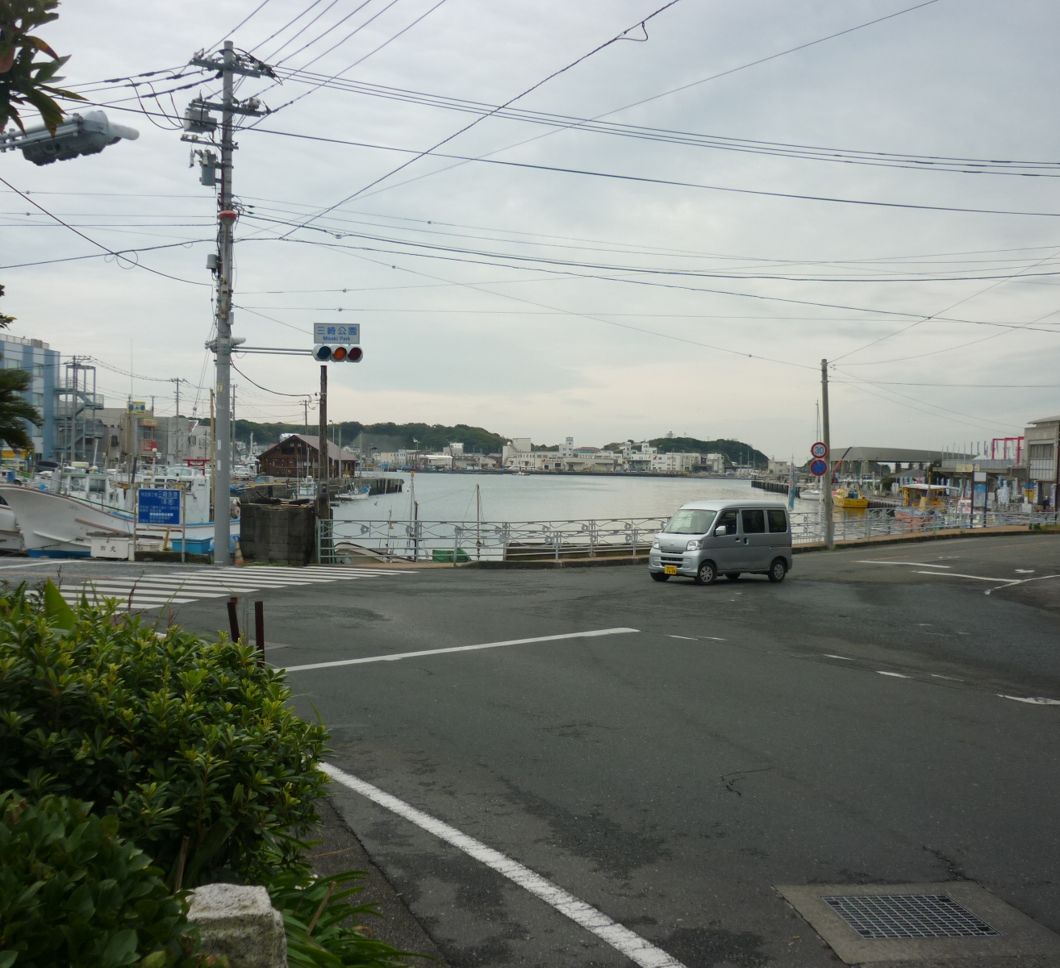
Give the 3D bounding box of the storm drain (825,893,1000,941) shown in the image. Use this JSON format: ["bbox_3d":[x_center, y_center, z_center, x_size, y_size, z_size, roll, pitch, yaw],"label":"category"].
[{"bbox_3d":[1.655,1.915,5.380,0.600,0.050,0.510,1,1,-6],"label":"storm drain"}]

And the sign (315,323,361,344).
[{"bbox_3d":[-5.058,-3.954,32.400,1.220,0.550,0.060,1,1,-15],"label":"sign"}]

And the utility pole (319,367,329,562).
[{"bbox_3d":[-5.481,-0.519,32.743,0.240,5.205,0.240,0,1,0],"label":"utility pole"}]

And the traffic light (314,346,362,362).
[{"bbox_3d":[-5.024,-3.415,32.300,1.250,0.450,0.400,1,1,-15],"label":"traffic light"}]

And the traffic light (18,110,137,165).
[{"bbox_3d":[-4.715,-3.618,12.900,1.250,0.450,0.480,2,2,35],"label":"traffic light"}]

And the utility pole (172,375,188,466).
[{"bbox_3d":[-41.929,-6.723,146.870,1.900,11.813,0.500,1,1,-6],"label":"utility pole"}]

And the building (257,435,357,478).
[{"bbox_3d":[-29.200,-3.600,162.500,10.000,5.300,11.000,1,1,7],"label":"building"}]

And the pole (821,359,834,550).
[{"bbox_3d":[10.765,-1.081,44.424,0.300,6.870,0.300,-2,1,0],"label":"pole"}]

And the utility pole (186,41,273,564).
[{"bbox_3d":[-7.805,-4.659,31.800,2.000,13.454,1.000,0,2,-37],"label":"utility pole"}]

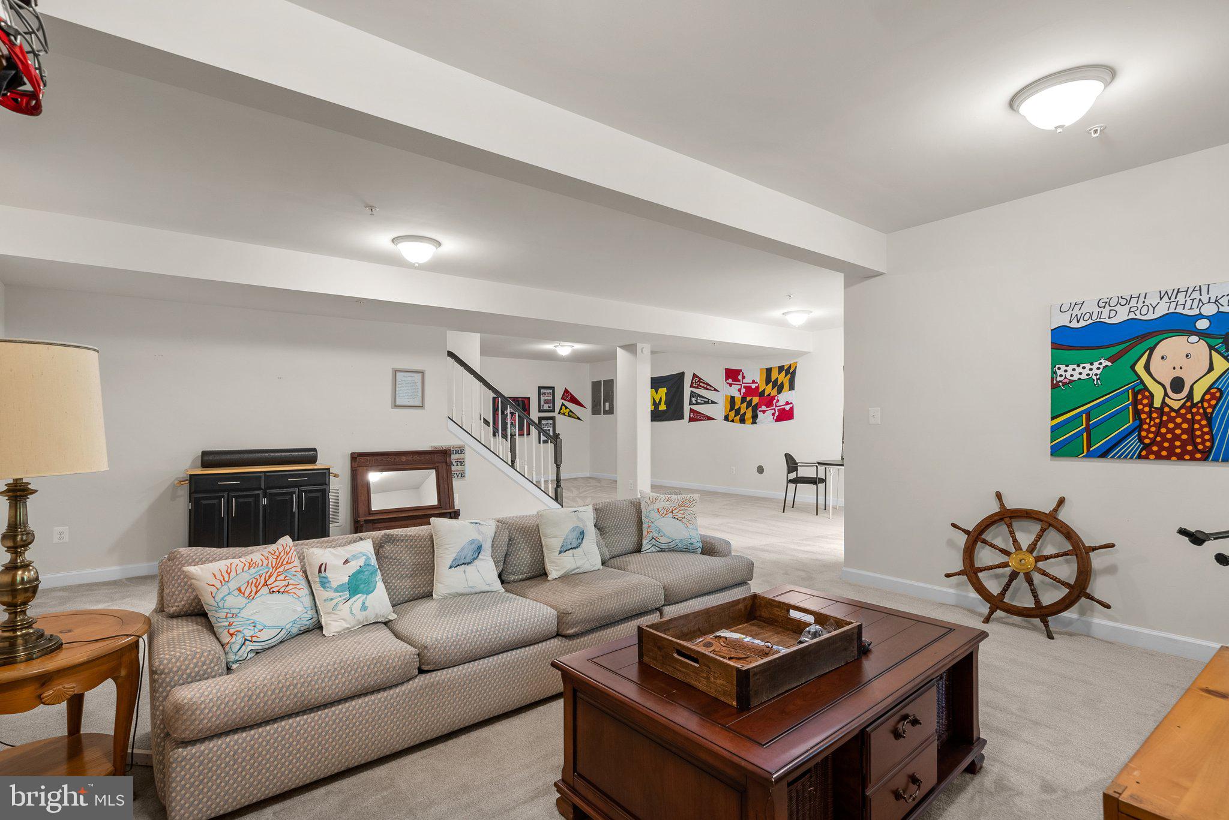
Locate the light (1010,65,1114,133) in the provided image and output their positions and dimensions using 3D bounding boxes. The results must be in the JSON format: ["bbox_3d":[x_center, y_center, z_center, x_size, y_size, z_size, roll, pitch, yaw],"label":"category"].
[{"bbox_3d":[1.877,-1.258,2.300,0.345,0.165,0.345,0,-1,-37],"label":"light"}]

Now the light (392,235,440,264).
[{"bbox_3d":[-1.516,-1.198,4.194,0.345,0.165,0.345,0,-1,-37],"label":"light"}]

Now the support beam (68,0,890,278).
[{"bbox_3d":[0.053,-1.179,2.734,4.750,0.293,0.203,0,-1,-37],"label":"support beam"}]

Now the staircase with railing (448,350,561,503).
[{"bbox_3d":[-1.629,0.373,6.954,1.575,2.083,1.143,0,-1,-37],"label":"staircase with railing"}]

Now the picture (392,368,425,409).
[{"bbox_3d":[-2.188,-0.224,5.837,0.333,0.409,0.025,0,-1,-37],"label":"picture"}]

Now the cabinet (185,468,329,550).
[{"bbox_3d":[-3.114,0.950,4.829,1.012,0.866,0.420,0,-1,-37],"label":"cabinet"}]

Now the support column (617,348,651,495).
[{"bbox_3d":[0.270,0.252,7.246,0.232,2.205,0.387,1,-2,-37],"label":"support column"}]

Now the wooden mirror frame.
[{"bbox_3d":[-2.136,0.904,5.706,1.029,0.978,0.150,0,-8,-37],"label":"wooden mirror frame"}]

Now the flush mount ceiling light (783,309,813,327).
[{"bbox_3d":[2.331,-1.154,6.927,0.345,0.165,0.345,0,-1,0],"label":"flush mount ceiling light"}]

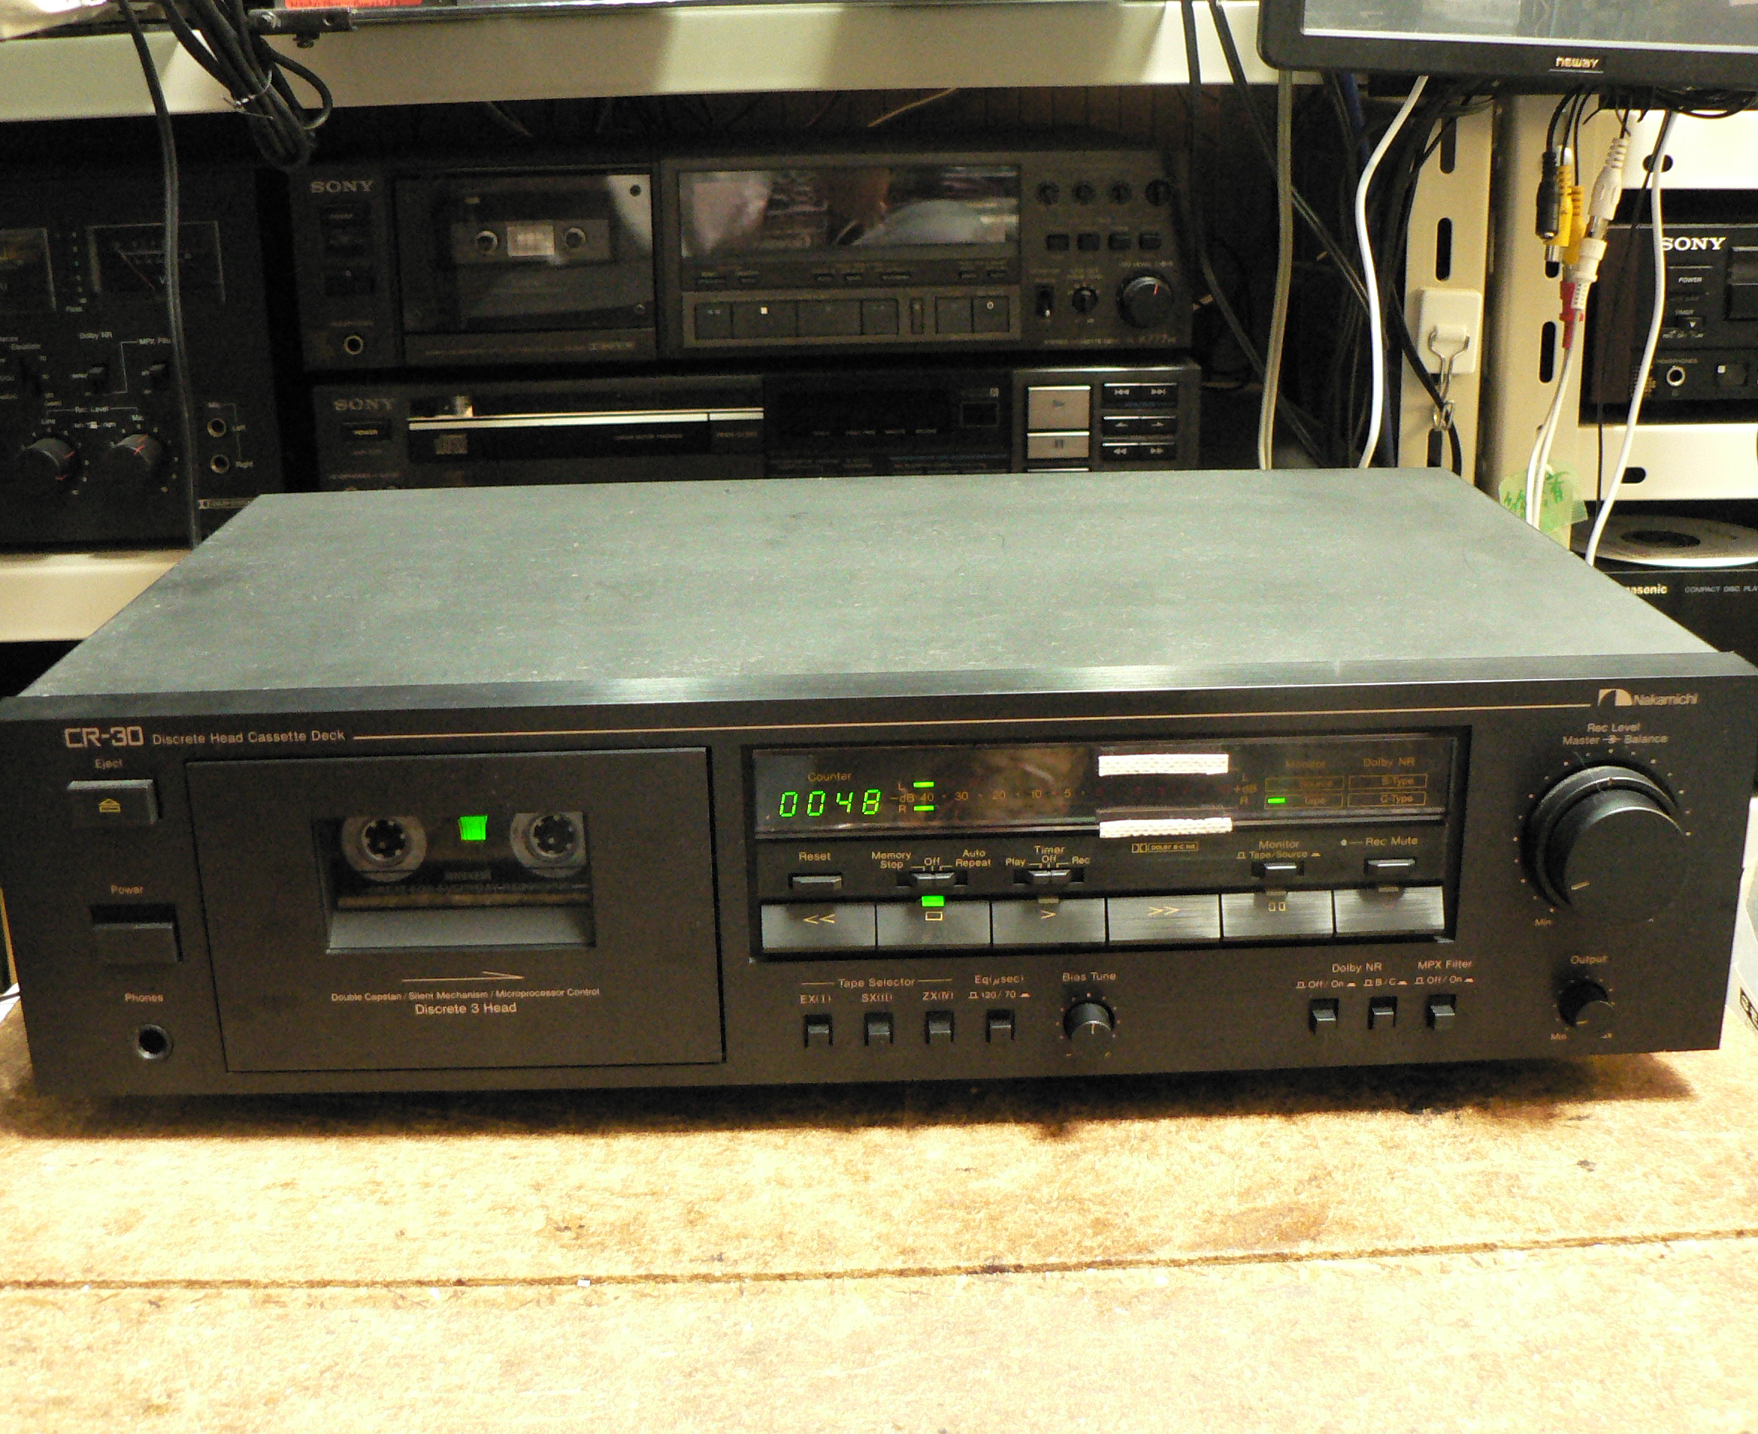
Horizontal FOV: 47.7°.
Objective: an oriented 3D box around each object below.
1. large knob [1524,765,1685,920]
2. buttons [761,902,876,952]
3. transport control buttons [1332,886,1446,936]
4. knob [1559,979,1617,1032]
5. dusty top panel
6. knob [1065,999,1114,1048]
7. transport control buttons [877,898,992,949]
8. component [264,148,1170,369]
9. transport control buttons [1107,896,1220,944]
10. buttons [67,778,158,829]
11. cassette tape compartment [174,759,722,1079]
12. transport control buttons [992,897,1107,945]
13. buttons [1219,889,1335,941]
[{"bbox_3d":[0.180,0.033,0.486,0.037,0.037,0.018,-1,19,-2],"label":"large knob"},{"bbox_3d":[-0.015,0.052,0.498,0.028,0.012,0.007,-1,19,-2],"label":"buttons"},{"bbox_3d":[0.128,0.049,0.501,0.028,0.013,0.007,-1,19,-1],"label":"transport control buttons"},{"bbox_3d":[0.181,0.076,0.504,0.012,0.012,0.010,-1,19,-1],"label":"knob"},{"bbox_3d":[-0.004,-0.044,0.603,0.424,0.006,0.227,-1,19,-1],"label":"dusty top panel"},{"bbox_3d":[0.054,0.080,0.502,0.012,0.012,0.010,-1,19,-1],"label":"knob"},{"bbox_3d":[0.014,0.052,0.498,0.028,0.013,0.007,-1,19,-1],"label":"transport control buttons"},{"bbox_3d":[-0.072,-0.271,1.122,0.430,0.104,0.350,-2,19,-3],"label":"component"},{"bbox_3d":[0.071,0.050,0.501,0.029,0.012,0.007,-1,19,-2],"label":"transport control buttons"},{"bbox_3d":[-0.184,0.021,0.478,0.020,0.011,0.005,-1,19,-1],"label":"buttons"},{"bbox_3d":[-0.103,0.046,0.500,0.125,0.084,0.022,-1,19,-2],"label":"cassette tape compartment"},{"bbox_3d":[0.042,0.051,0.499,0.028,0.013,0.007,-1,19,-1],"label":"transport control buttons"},{"bbox_3d":[0.100,0.049,0.502,0.029,0.012,0.007,-1,19,-2],"label":"buttons"}]

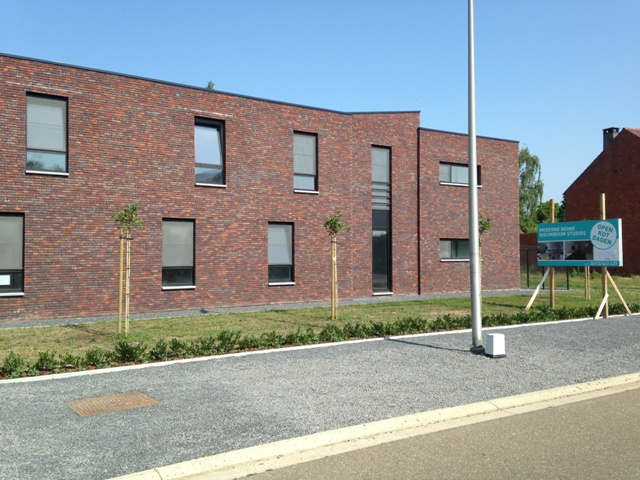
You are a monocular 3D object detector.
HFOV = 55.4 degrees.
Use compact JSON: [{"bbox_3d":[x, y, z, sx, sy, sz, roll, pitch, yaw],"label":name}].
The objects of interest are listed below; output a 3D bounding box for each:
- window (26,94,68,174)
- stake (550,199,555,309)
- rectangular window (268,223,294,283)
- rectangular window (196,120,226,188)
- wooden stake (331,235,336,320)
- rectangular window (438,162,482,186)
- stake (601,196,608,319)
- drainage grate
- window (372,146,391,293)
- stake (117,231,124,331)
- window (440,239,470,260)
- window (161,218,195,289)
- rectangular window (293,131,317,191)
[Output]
[{"bbox_3d":[-6.873,-2.642,15.380,0.988,2.017,0.150,1,-1,-37],"label":"window"},{"bbox_3d":[5.795,0.396,15.175,0.078,2.820,0.078,1,-1,-36],"label":"stake"},{"bbox_3d":[-1.240,0.413,19.467,0.983,1.945,0.140,1,-1,-37],"label":"rectangular window"},{"bbox_3d":[-3.243,-2.590,17.995,0.987,1.952,0.140,1,-1,-37],"label":"rectangular window"},{"bbox_3d":[0.329,0.923,15.047,0.070,2.119,0.070,0,-1,0],"label":"wooden stake"},{"bbox_3d":[5.649,-2.591,24.545,2.257,0.895,0.150,1,-1,-31],"label":"rectangular window"},{"bbox_3d":[7.251,0.410,15.535,0.085,3.169,0.085,1,-2,-33],"label":"stake"},{"bbox_3d":[-2.314,1.836,6.794,0.870,0.040,0.700,1,-1,-37],"label":"drainage grate"},{"bbox_3d":[2.287,-0.748,22.632,0.934,5.470,0.140,1,-1,-34],"label":"window"},{"bbox_3d":[-4.148,0.853,12.723,0.065,2.174,0.065,1,-2,0],"label":"stake"},{"bbox_3d":[5.649,0.411,24.482,2.268,0.880,0.150,1,-1,-31],"label":"window"},{"bbox_3d":[-4.014,0.374,17.357,0.995,1.932,0.140,1,-1,-37],"label":"window"},{"bbox_3d":[-0.473,-2.550,20.101,0.971,1.957,0.140,1,-1,-37],"label":"rectangular window"}]

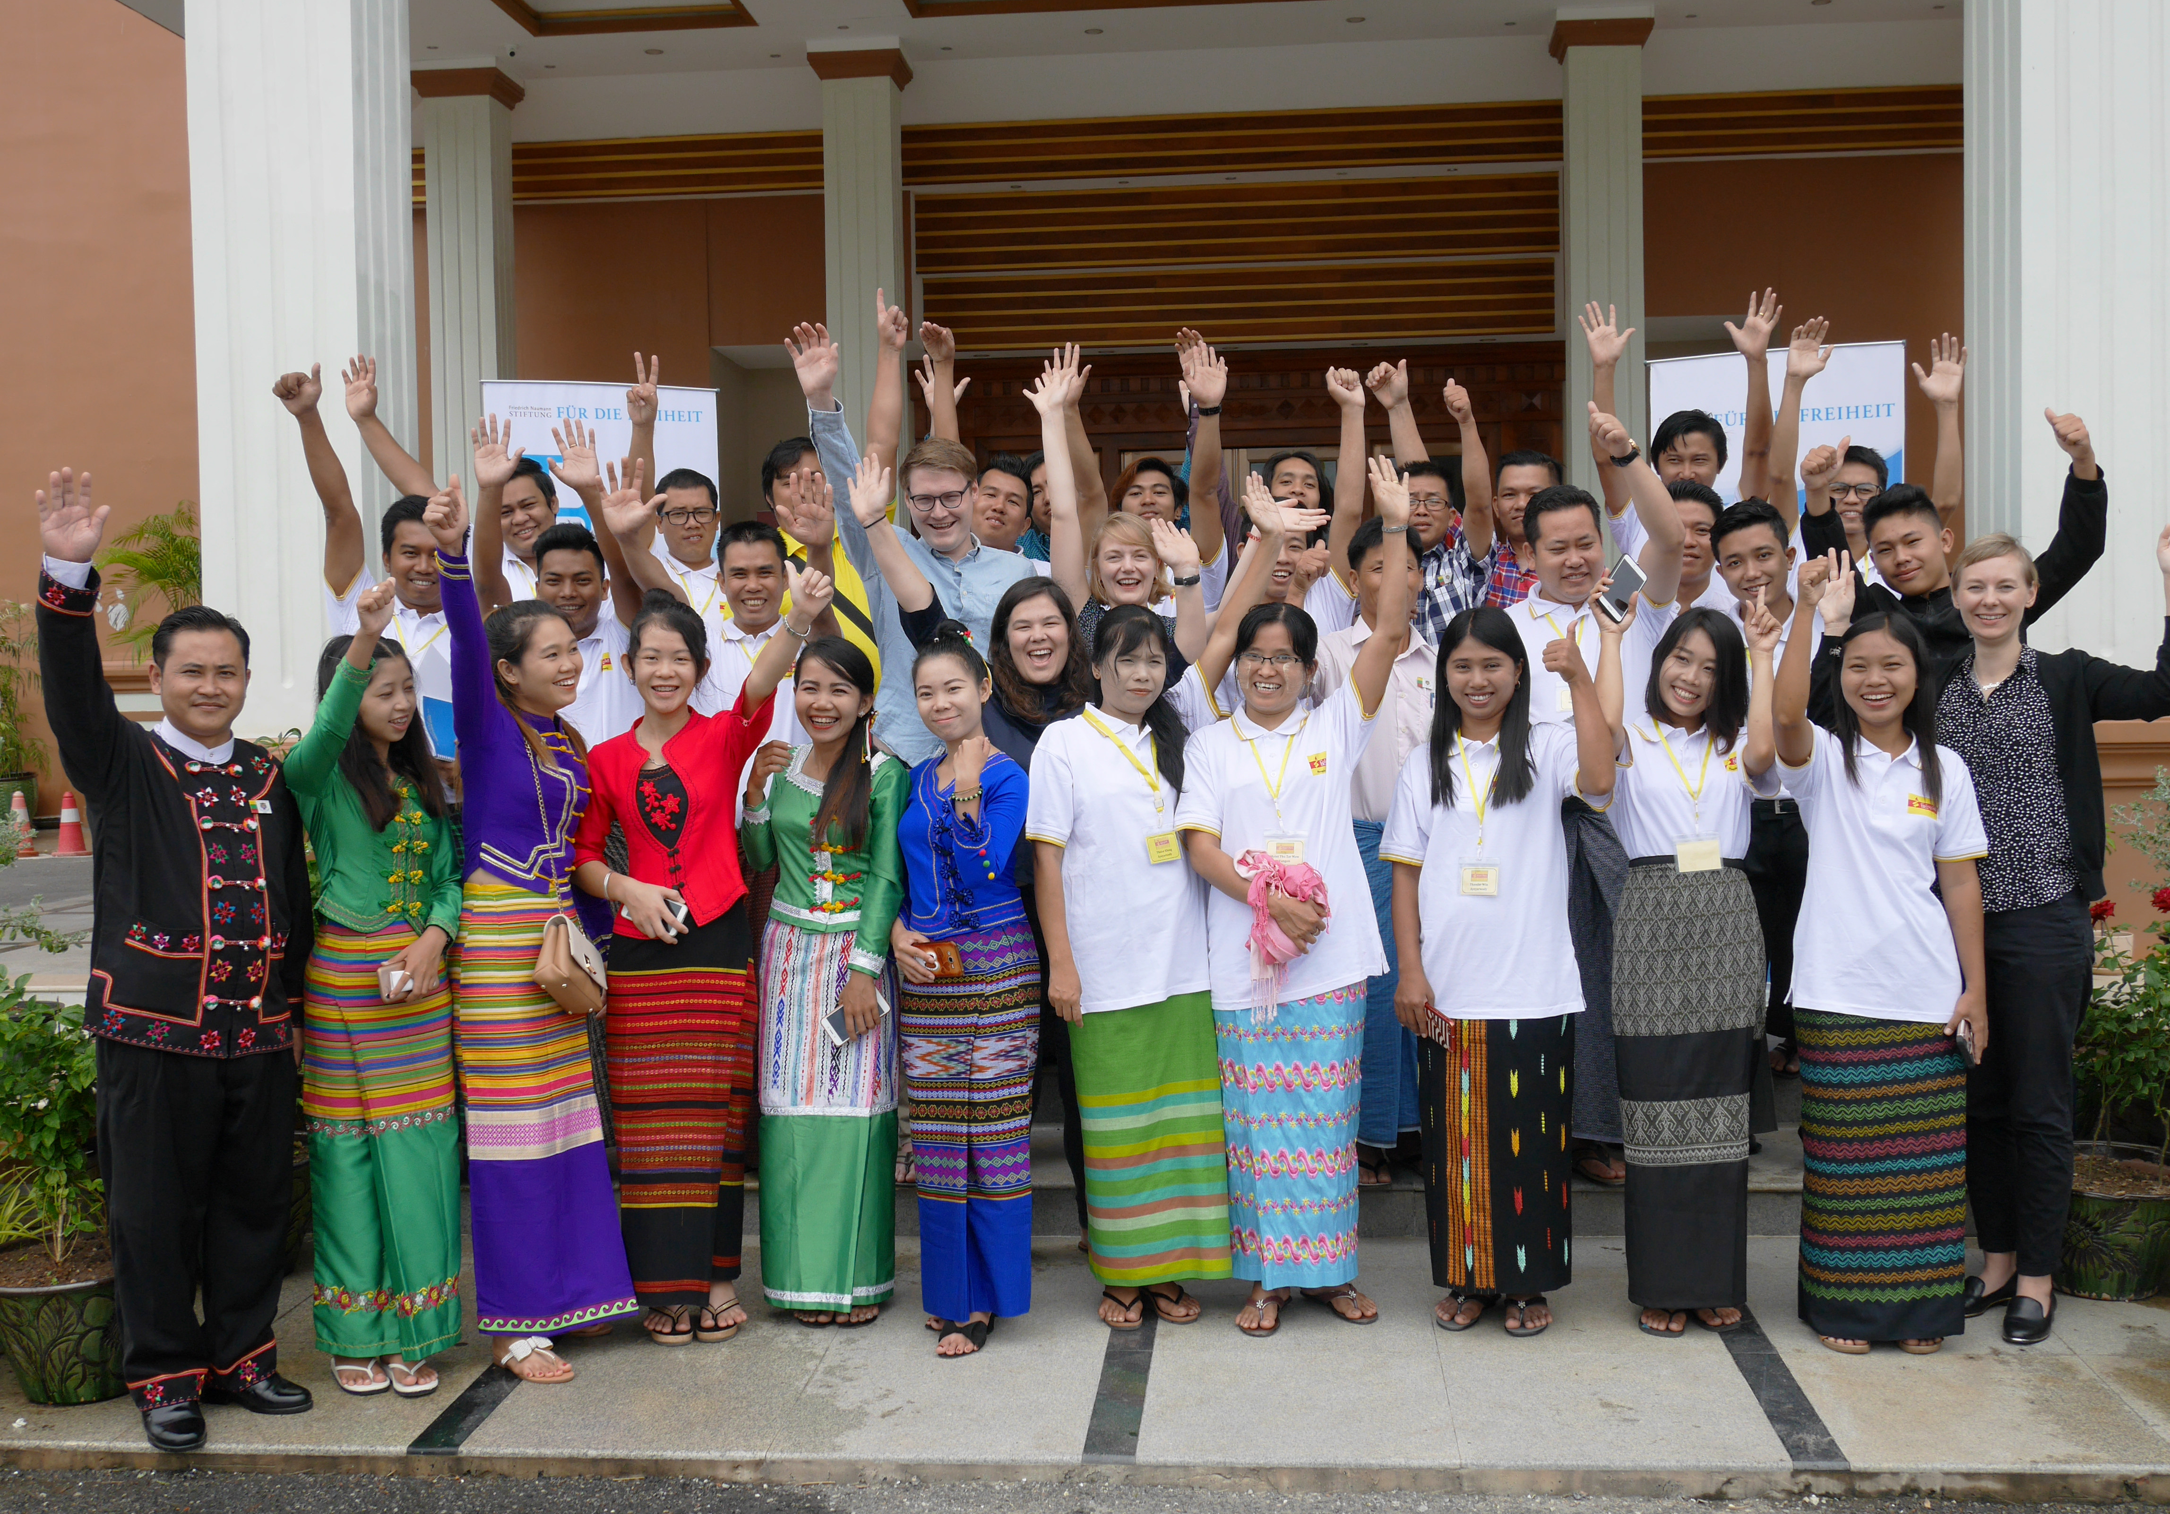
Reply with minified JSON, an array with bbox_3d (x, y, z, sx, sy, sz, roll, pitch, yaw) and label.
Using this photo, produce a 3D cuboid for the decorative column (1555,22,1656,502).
[{"bbox_3d":[3.615,-2.617,15.673,0.660,4.950,0.660,-1,4,5],"label":"decorative column"}]

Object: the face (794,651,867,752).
[{"bbox_3d":[-0.555,-0.121,4.940,0.148,0.200,0.150,3,2,5],"label":"face"}]

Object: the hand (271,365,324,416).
[{"bbox_3d":[-1.884,-0.876,5.400,0.100,0.120,0.085,-9,3,-6],"label":"hand"}]

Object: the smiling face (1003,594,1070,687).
[{"bbox_3d":[-0.113,-0.274,5.280,0.155,0.210,0.150,-2,2,0],"label":"smiling face"}]

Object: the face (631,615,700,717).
[{"bbox_3d":[-0.915,-0.198,4.933,0.151,0.224,0.160,-1,2,-9],"label":"face"}]

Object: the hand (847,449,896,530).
[{"bbox_3d":[-0.500,-0.624,5.280,0.115,0.185,0.055,-4,3,-6],"label":"hand"}]

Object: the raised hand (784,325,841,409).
[{"bbox_3d":[-0.657,-0.945,5.450,0.130,0.204,0.080,-1,2,-5],"label":"raised hand"}]

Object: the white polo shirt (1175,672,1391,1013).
[{"bbox_3d":[0.433,0.196,5.019,0.465,0.736,0.280,-1,2,3],"label":"white polo shirt"}]

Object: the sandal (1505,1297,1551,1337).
[{"bbox_3d":[0.951,1.193,4.880,0.095,0.060,0.245,0,4,10],"label":"sandal"}]

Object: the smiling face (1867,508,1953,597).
[{"bbox_3d":[1.927,-0.476,5.280,0.155,0.190,0.150,-13,3,31],"label":"smiling face"}]

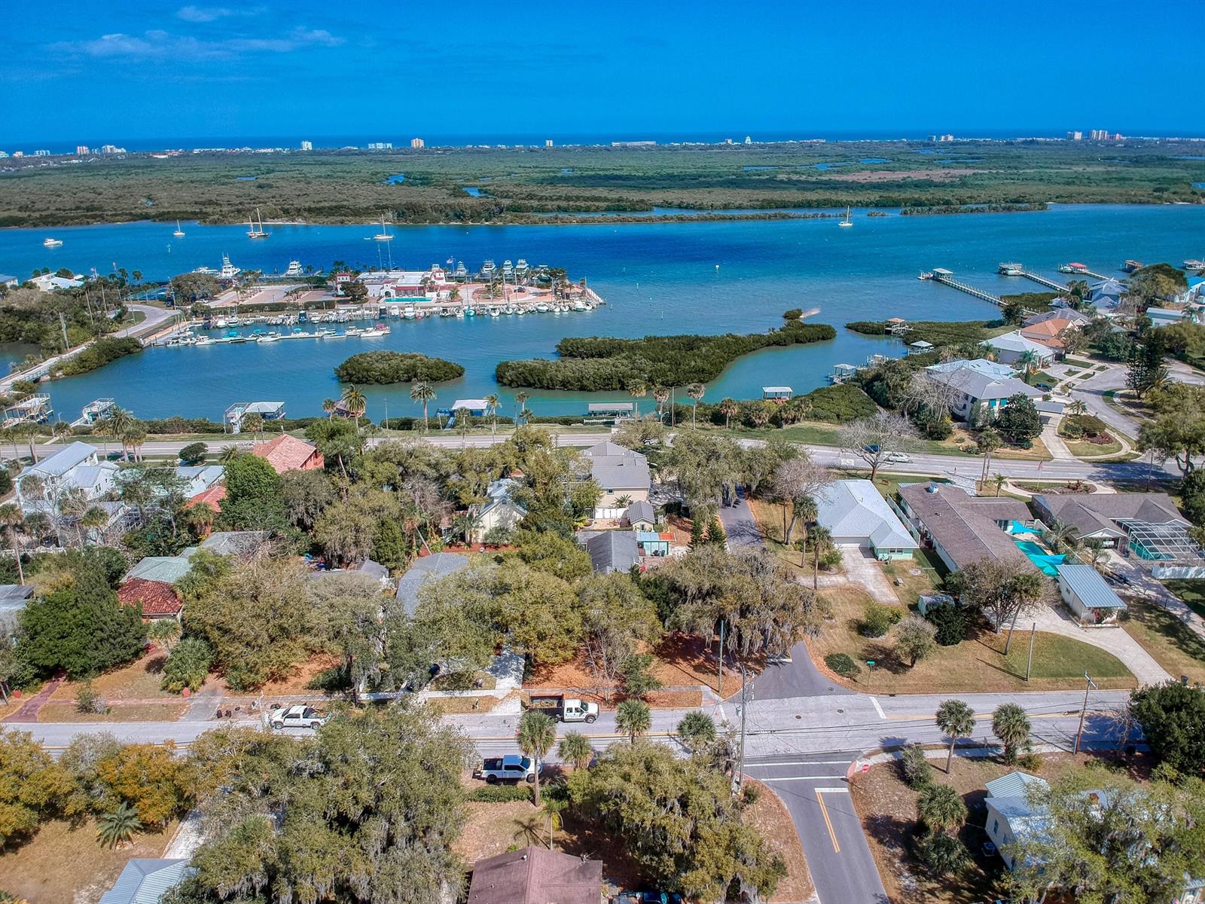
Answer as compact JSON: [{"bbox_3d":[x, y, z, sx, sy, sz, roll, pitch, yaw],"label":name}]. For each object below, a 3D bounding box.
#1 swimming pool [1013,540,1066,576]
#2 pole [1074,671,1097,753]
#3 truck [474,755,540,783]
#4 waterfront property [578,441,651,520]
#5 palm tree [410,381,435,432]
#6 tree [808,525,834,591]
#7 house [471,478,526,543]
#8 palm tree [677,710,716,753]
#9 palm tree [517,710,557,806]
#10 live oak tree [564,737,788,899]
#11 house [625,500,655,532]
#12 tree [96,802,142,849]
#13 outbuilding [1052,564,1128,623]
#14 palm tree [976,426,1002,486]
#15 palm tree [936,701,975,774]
[{"bbox_3d":[64.531,15.982,129.944,4.761,0.992,10.216,0,20,3],"label":"swimming pool"},{"bbox_3d":[48.221,26.483,87.550,0.446,9.521,2.182,-1,20,0],"label":"pole"},{"bbox_3d":[-9.008,31.492,86.499,5.951,1.934,2.083,-1,20,-1],"label":"truck"},{"bbox_3d":[1.829,4.398,150.590,12.398,7.934,15.175,-1,20,0],"label":"waterfront property"},{"bbox_3d":[-38.344,-9.814,187.396,5.500,11.100,5.500,-1,20,0],"label":"palm tree"},{"bbox_3d":[29.623,14.657,119.247,3.500,9.770,3.500,-1,20,0],"label":"tree"},{"bbox_3d":[-16.004,9.088,138.758,8.400,8.000,9.000,-2,20,-3],"label":"house"},{"bbox_3d":[9.153,28.710,83.778,3.850,7.900,3.850,-1,20,0],"label":"palm tree"},{"bbox_3d":[-5.921,28.794,81.082,3.450,10.630,3.450,-1,20,0],"label":"palm tree"},{"bbox_3d":[5.622,30.893,73.485,17.400,11.000,15.000,-1,20,0],"label":"live oak tree"},{"bbox_3d":[6.185,10.680,140.268,4.100,3.400,6.900,-1,20,-2],"label":"house"},{"bbox_3d":[-44.113,34.023,79.267,4.230,2.900,4.230,-1,20,0],"label":"tree"},{"bbox_3d":[64.918,18.811,116.442,5.000,2.900,11.400,2,20,8],"label":"outbuilding"},{"bbox_3d":[67.953,0.999,154.171,4.140,11.210,4.140,-1,20,0],"label":"palm tree"},{"bbox_3d":[34.217,28.038,85.085,3.830,8.400,3.830,-1,20,0],"label":"palm tree"}]

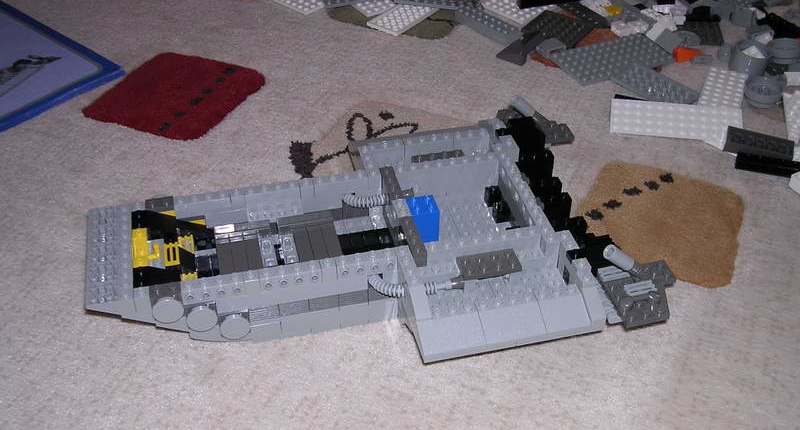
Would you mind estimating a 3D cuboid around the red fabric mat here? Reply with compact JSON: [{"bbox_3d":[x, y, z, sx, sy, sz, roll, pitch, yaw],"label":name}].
[{"bbox_3d":[-0.175,-0.095,0.699,0.106,0.004,0.111,17,43,16],"label":"red fabric mat"}]

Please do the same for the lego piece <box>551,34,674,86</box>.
[{"bbox_3d":[0.177,-0.129,0.732,0.096,0.005,0.048,-17,44,-22],"label":"lego piece"}]

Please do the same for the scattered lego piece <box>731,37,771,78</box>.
[{"bbox_3d":[0.287,-0.127,0.716,0.026,0.019,0.026,17,42,19],"label":"scattered lego piece"}]

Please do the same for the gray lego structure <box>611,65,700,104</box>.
[{"bbox_3d":[0.208,-0.103,0.711,0.064,0.005,0.032,33,49,30],"label":"gray lego structure"}]

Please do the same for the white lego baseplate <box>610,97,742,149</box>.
[{"bbox_3d":[0.207,-0.069,0.659,0.096,0.005,0.032,6,56,9],"label":"white lego baseplate"}]

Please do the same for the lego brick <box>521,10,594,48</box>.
[{"bbox_3d":[0.137,-0.162,0.761,0.048,0.005,0.048,23,42,25],"label":"lego brick"}]

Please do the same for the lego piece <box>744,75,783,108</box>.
[{"bbox_3d":[0.298,-0.101,0.718,0.030,0.011,0.030,1,41,-1],"label":"lego piece"}]

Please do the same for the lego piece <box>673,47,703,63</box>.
[{"bbox_3d":[0.240,-0.133,0.734,0.025,0.010,0.015,-8,40,-11],"label":"lego piece"}]

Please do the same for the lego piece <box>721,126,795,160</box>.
[{"bbox_3d":[0.260,-0.051,0.637,0.048,0.010,0.016,11,43,10],"label":"lego piece"}]

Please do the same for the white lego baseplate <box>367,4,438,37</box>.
[{"bbox_3d":[0.003,-0.170,0.756,0.032,0.005,0.064,26,44,25],"label":"white lego baseplate"}]

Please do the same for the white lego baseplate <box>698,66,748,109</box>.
[{"bbox_3d":[0.257,-0.097,0.699,0.032,0.005,0.068,16,41,18],"label":"white lego baseplate"}]

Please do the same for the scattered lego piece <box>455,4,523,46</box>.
[{"bbox_3d":[0.076,-0.166,0.770,0.016,0.011,0.064,-28,46,-29],"label":"scattered lego piece"}]

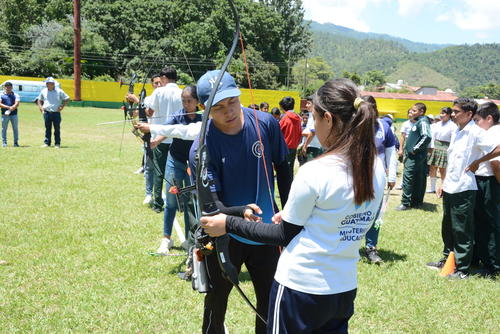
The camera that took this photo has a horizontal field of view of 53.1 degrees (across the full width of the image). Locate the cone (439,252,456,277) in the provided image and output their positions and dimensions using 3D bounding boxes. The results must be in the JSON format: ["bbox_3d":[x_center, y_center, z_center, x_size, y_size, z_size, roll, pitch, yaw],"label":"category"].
[{"bbox_3d":[1.753,0.836,4.347,0.160,0.205,0.160,2,8,-6],"label":"cone"}]

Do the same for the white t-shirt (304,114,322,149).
[{"bbox_3d":[1.029,-0.561,7.800,0.300,0.580,0.440,2,8,-5],"label":"white t-shirt"}]

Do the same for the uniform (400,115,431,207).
[{"bbox_3d":[2.378,-0.092,7.145,0.330,1.312,0.420,1,8,-12],"label":"uniform"}]

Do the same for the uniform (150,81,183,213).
[{"bbox_3d":[-1.042,-0.248,6.168,0.460,1.568,0.320,-3,10,-37],"label":"uniform"}]

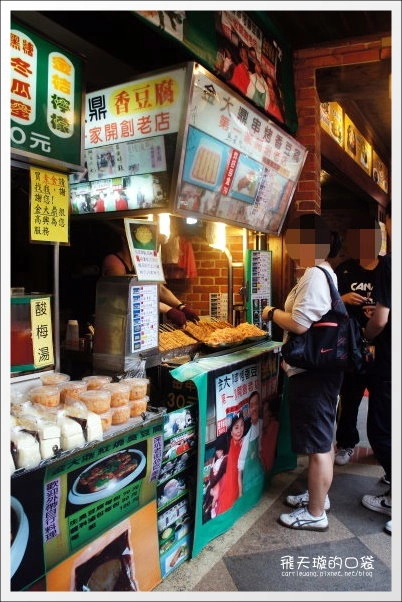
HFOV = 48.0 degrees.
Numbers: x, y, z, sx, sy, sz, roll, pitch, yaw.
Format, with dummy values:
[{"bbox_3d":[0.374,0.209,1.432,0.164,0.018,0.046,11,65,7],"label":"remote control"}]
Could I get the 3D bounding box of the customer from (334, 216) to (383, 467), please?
[{"bbox_3d":[1.200,0.274,3.256,0.510,1.740,0.380,2,3,25],"label":"customer"}]

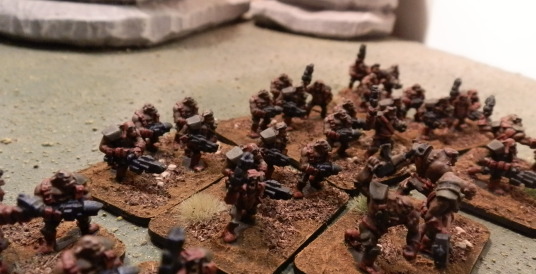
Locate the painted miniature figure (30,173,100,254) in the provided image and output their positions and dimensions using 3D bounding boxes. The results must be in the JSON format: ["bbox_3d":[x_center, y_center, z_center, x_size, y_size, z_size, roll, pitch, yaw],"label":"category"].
[{"bbox_3d":[-0.040,0.014,0.086,0.011,0.016,0.010,-18,33,-35],"label":"painted miniature figure"}]

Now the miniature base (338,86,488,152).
[{"bbox_3d":[0.051,-0.006,0.154,0.042,0.003,0.033,-17,32,-34],"label":"miniature base"}]

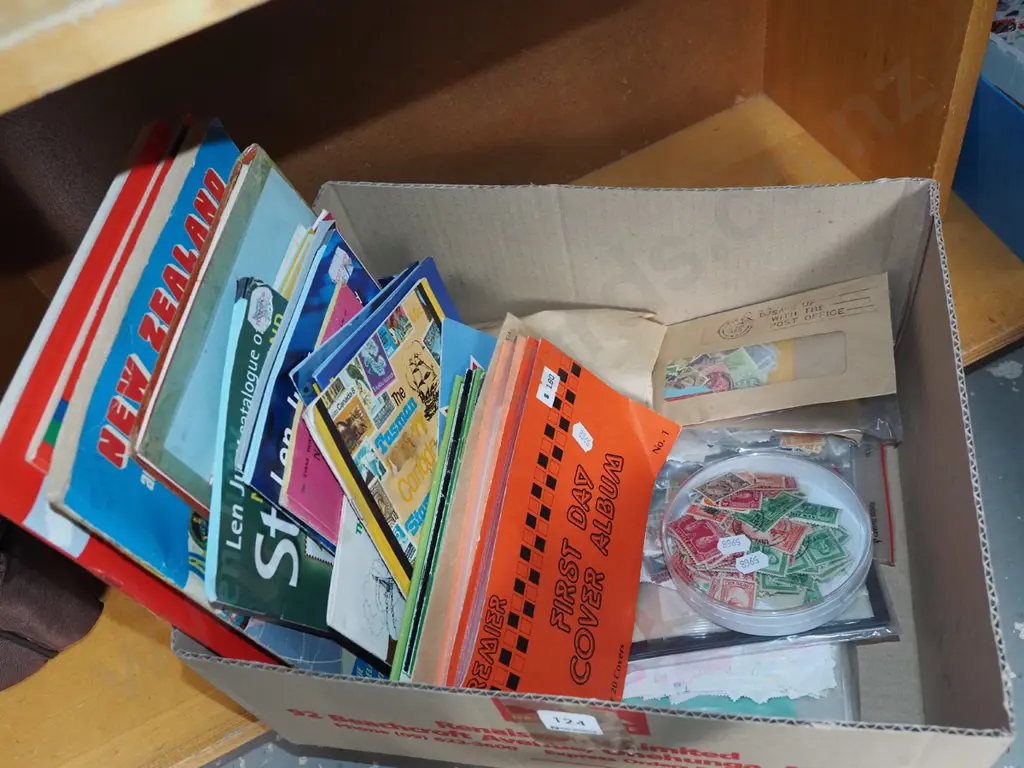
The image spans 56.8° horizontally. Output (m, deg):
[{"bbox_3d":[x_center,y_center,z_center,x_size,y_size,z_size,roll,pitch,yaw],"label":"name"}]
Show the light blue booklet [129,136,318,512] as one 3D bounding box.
[{"bbox_3d":[-0.135,0.001,0.593,0.011,0.190,0.239,-15,46,21],"label":"light blue booklet"}]

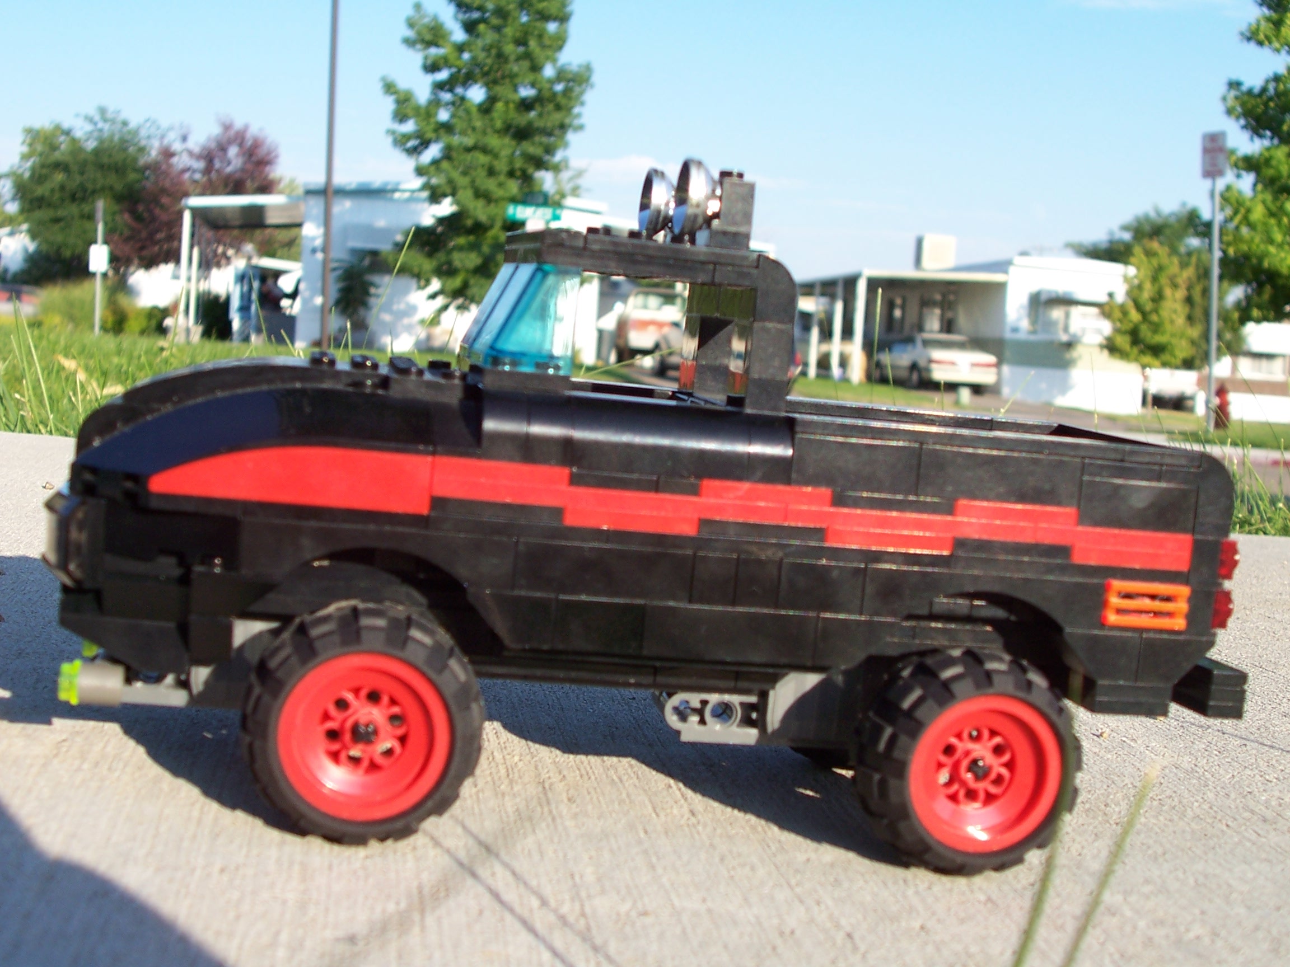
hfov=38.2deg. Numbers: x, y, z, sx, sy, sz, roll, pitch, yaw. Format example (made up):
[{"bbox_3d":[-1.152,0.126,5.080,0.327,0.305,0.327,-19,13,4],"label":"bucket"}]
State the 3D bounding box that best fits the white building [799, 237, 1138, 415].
[{"bbox_3d":[8.685,-4.452,52.975,7.200,3.700,12.000,3,5,-2],"label":"white building"}]

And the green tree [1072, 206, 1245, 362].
[{"bbox_3d":[12.626,-4.540,46.000,4.200,4.700,4.000,3,5,0],"label":"green tree"}]

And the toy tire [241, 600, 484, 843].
[{"bbox_3d":[-0.051,0.043,0.338,0.042,0.042,0.024,5,6,-12],"label":"toy tire"}]

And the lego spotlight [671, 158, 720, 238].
[{"bbox_3d":[0.010,-0.053,0.346,0.007,0.015,0.015,5,6,-12],"label":"lego spotlight"}]

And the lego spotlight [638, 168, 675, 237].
[{"bbox_3d":[0.004,-0.056,0.371,0.007,0.015,0.015,5,6,-12],"label":"lego spotlight"}]

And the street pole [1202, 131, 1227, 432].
[{"bbox_3d":[5.796,-2.055,19.000,0.060,3.050,0.305,-1,6,-37],"label":"street pole"}]

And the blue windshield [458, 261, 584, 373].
[{"bbox_3d":[-0.025,-0.032,0.353,0.016,0.019,0.048,5,6,-12],"label":"blue windshield"}]

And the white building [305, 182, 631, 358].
[{"bbox_3d":[-4.513,-4.948,43.939,6.600,3.600,10.000,2,5,-8],"label":"white building"}]

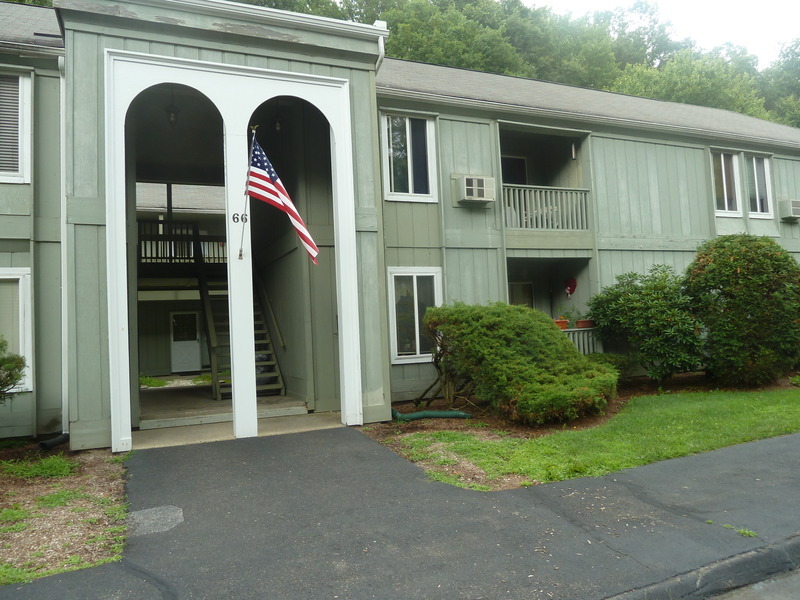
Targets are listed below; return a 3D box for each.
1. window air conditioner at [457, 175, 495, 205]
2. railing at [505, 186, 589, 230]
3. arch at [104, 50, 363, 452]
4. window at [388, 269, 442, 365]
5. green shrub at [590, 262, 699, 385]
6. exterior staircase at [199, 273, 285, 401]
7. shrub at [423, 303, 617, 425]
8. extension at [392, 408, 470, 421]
[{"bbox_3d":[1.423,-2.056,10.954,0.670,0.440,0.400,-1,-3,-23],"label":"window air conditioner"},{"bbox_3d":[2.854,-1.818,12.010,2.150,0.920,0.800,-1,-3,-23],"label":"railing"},{"bbox_3d":[-2.173,-0.687,7.915,3.230,5.060,0.240,-1,-3,-23],"label":"arch"},{"bbox_3d":[0.313,0.269,10.388,1.080,1.730,0.110,-1,-3,-23],"label":"window"},{"bbox_3d":[4.867,0.469,11.332,2.550,2.400,1.800,-1,-3,-23],"label":"green shrub"},{"bbox_3d":[-3.537,0.449,12.565,1.280,3.050,3.750,-1,-3,-23],"label":"exterior staircase"},{"bbox_3d":[2.008,0.886,9.438,3.000,1.820,2.350,-1,-3,-23],"label":"shrub"},{"bbox_3d":[0.507,1.705,8.665,1.200,0.150,0.280,-3,-3,0],"label":"extension"}]

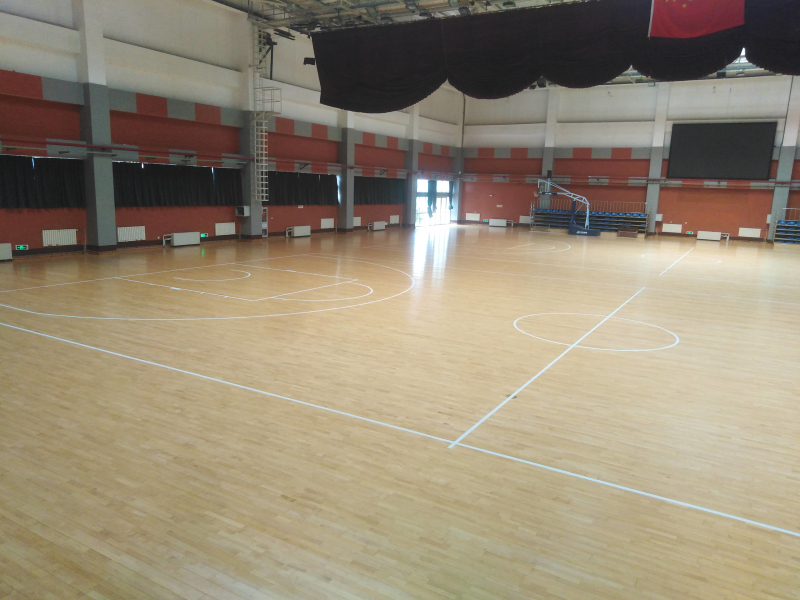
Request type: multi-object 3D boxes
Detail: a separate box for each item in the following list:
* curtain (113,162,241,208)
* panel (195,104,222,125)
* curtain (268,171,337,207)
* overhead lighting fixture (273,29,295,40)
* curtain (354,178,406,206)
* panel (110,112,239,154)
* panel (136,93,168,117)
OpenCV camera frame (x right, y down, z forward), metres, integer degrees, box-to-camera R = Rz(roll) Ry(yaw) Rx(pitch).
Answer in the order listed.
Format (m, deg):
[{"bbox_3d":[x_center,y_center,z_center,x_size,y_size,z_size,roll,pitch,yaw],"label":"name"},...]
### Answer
[{"bbox_3d":[-10.678,-5.598,28.553,0.200,1.990,7.950,8,12,29],"label":"curtain"},{"bbox_3d":[-9.647,-9.348,29.141,0.100,0.850,1.620,8,12,29],"label":"panel"},{"bbox_3d":[-6.193,-6.886,36.131,0.200,1.990,7.750,8,12,29],"label":"curtain"},{"bbox_3d":[-5.920,-13.450,29.290,0.300,0.340,1.600,8,12,29],"label":"overhead lighting fixture"},{"bbox_3d":[-1.556,-8.236,43.962,0.200,2.030,8.050,8,12,29],"label":"curtain"},{"bbox_3d":[-10.740,-8.022,28.113,0.100,1.430,7.930,8,12,29],"label":"panel"},{"bbox_3d":[-11.273,-8.854,26.400,0.100,0.860,1.610,8,12,29],"label":"panel"}]

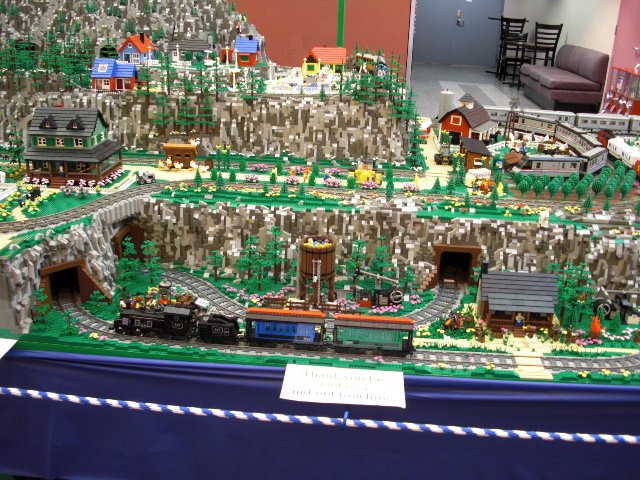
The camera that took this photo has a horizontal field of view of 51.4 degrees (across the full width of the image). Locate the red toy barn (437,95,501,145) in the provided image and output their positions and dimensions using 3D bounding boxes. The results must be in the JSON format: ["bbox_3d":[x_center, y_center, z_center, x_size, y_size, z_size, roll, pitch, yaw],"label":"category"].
[{"bbox_3d":[0.629,-0.514,2.808,0.187,0.188,0.176,16,28,30],"label":"red toy barn"}]

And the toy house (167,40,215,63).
[{"bbox_3d":[-0.558,-0.816,2.880,0.188,0.092,0.100,3,22,3],"label":"toy house"}]

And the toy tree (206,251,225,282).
[{"bbox_3d":[-0.324,0.082,2.070,0.054,0.098,0.054,3,22,3],"label":"toy tree"}]

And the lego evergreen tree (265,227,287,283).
[{"bbox_3d":[-0.134,0.048,2.012,0.067,0.194,0.067,2,24,3],"label":"lego evergreen tree"}]

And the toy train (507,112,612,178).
[{"bbox_3d":[0.989,-0.412,2.850,0.450,0.105,0.860,5,21,7],"label":"toy train"}]

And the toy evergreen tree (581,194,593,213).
[{"bbox_3d":[0.839,-0.113,2.077,0.034,0.059,0.034,2,24,3],"label":"toy evergreen tree"}]

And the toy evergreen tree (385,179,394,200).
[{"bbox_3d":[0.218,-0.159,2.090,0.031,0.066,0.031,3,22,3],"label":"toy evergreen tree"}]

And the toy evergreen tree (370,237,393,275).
[{"bbox_3d":[0.189,0.061,2.050,0.066,0.140,0.066,3,22,3],"label":"toy evergreen tree"}]

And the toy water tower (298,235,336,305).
[{"bbox_3d":[-0.006,0.091,1.972,0.103,0.187,0.103,4,21,4],"label":"toy water tower"}]

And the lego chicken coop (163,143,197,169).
[{"bbox_3d":[-0.510,-0.315,2.448,0.116,0.088,0.064,2,24,3],"label":"lego chicken coop"}]

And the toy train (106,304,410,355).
[{"bbox_3d":[-0.158,0.220,1.721,0.793,0.102,0.066,4,24,7],"label":"toy train"}]

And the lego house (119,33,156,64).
[{"bbox_3d":[-0.819,-0.865,2.990,0.104,0.120,0.180,4,21,4],"label":"lego house"}]

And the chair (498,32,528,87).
[{"bbox_3d":[2.878,-2.677,9.900,0.420,0.830,0.450,8,25,16],"label":"chair"}]

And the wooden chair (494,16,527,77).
[{"bbox_3d":[3.434,-3.426,11.905,0.450,1.090,0.460,3,21,3],"label":"wooden chair"}]

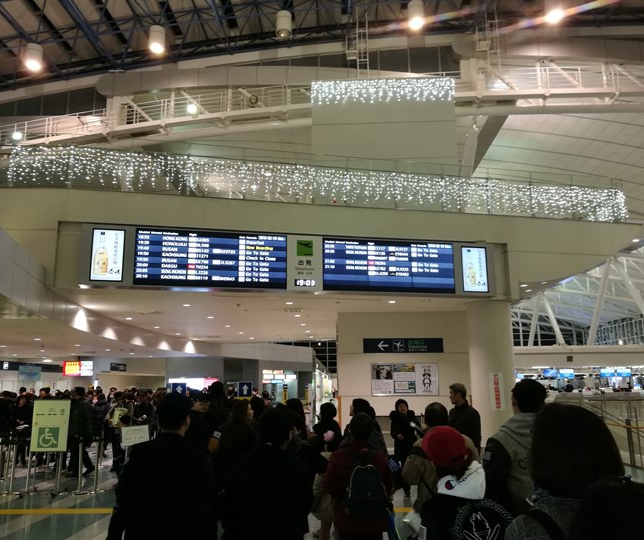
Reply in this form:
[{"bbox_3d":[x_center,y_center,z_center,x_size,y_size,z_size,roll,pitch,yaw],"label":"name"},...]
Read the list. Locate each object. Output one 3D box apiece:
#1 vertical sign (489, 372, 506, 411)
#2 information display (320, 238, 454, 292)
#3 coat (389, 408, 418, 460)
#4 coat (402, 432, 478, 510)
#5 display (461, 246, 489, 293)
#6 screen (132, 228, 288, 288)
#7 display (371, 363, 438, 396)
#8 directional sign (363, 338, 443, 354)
[{"bbox_3d":[4.254,2.958,13.677,0.344,0.947,0.030,-2,-11,8],"label":"vertical sign"},{"bbox_3d":[1.746,-0.077,14.477,3.568,1.360,0.120,2,-12,-13],"label":"information display"},{"bbox_3d":[1.354,2.750,9.332,0.530,0.930,0.360,-2,-12,7],"label":"coat"},{"bbox_3d":[0.899,1.517,4.227,0.560,0.640,0.340,-1,-12,3],"label":"coat"},{"bbox_3d":[4.057,0.000,14.986,0.778,1.251,0.100,2,-12,-13],"label":"display"},{"bbox_3d":[-2.619,-0.239,13.499,3.591,1.356,0.120,2,-12,-13],"label":"screen"},{"bbox_3d":[2.407,3.171,16.215,1.950,0.939,0.050,-1,-12,0],"label":"display"},{"bbox_3d":[2.376,2.219,16.440,2.330,0.429,0.100,-1,-12,0],"label":"directional sign"}]

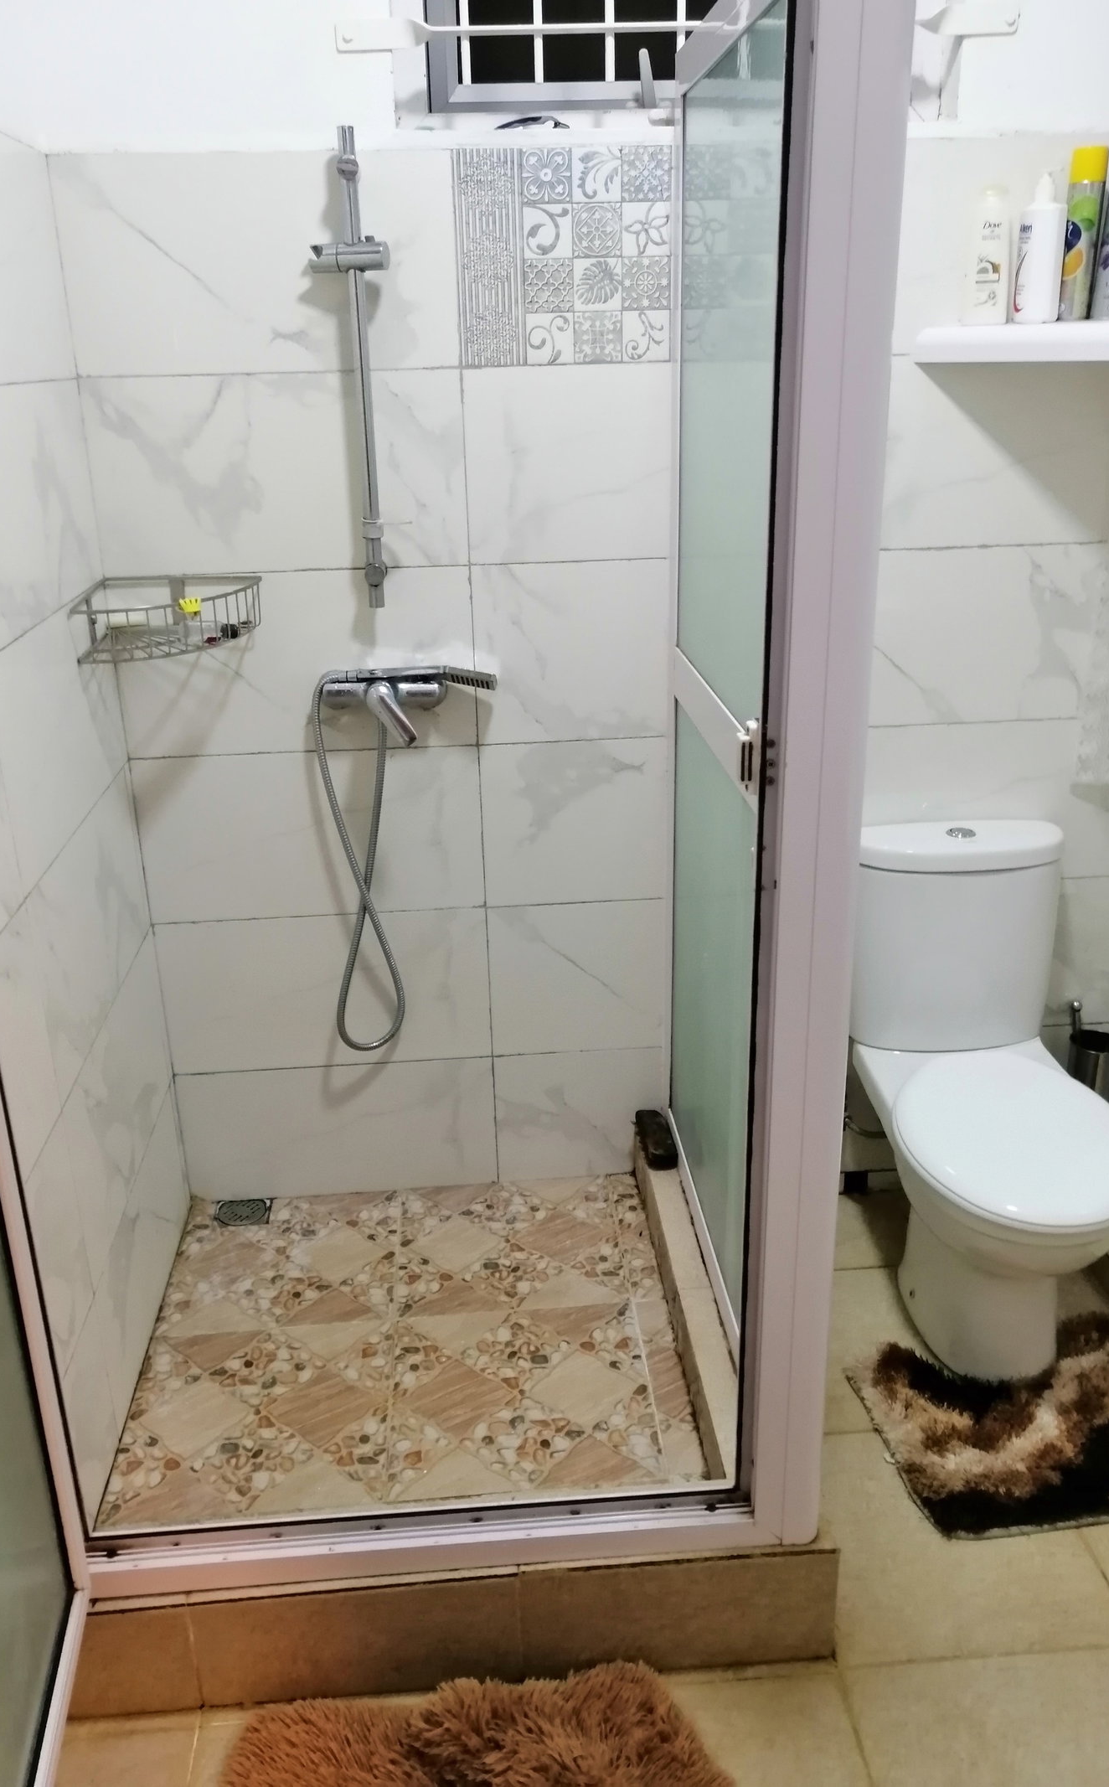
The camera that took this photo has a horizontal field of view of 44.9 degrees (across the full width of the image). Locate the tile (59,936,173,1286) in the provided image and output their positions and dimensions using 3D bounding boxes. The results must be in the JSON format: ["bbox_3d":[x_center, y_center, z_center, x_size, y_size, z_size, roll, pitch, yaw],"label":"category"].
[{"bbox_3d":[-0.692,0.309,2.156,0.010,0.302,0.610,-3,22,-3],"label":"tile"}]

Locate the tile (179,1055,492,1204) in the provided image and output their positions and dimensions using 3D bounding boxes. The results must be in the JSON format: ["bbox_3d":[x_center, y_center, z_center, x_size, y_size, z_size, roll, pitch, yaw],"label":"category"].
[{"bbox_3d":[-0.409,0.448,2.569,0.598,0.281,0.010,-3,22,-3],"label":"tile"}]

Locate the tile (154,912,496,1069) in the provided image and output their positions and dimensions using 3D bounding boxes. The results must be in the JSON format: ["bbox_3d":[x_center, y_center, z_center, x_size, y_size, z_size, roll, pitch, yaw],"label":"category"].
[{"bbox_3d":[-0.415,0.178,2.458,0.595,0.302,0.010,-3,22,-3],"label":"tile"}]

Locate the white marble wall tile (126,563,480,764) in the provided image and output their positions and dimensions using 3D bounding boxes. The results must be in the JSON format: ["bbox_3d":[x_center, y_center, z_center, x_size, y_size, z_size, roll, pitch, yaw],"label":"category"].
[{"bbox_3d":[-0.423,-0.378,2.213,0.583,0.300,0.010,-3,22,-4],"label":"white marble wall tile"}]

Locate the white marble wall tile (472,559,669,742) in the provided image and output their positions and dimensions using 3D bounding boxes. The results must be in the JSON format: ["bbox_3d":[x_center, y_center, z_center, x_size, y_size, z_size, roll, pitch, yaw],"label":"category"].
[{"bbox_3d":[0.101,-0.407,2.257,0.470,0.302,0.010,-3,22,-3],"label":"white marble wall tile"}]

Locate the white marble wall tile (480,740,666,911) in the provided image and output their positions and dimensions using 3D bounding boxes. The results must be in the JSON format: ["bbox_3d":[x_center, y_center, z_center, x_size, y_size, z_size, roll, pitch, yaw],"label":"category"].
[{"bbox_3d":[0.172,-0.129,2.364,0.600,0.300,0.010,-3,22,-4],"label":"white marble wall tile"}]

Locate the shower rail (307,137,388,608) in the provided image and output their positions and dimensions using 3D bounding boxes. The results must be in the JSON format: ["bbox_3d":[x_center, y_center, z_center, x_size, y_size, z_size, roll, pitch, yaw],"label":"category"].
[{"bbox_3d":[-0.292,-0.775,2.030,0.112,0.675,0.080,-3,22,-3],"label":"shower rail"}]

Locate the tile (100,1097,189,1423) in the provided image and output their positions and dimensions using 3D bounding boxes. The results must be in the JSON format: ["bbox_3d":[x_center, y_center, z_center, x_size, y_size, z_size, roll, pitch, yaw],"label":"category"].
[{"bbox_3d":[-0.676,0.573,2.244,0.010,0.272,0.610,-3,22,-4],"label":"tile"}]

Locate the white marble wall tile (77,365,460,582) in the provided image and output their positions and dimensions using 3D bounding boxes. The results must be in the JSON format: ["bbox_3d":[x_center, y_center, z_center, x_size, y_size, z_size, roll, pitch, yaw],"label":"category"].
[{"bbox_3d":[-0.430,-0.655,2.099,0.583,0.300,0.010,-3,22,-4],"label":"white marble wall tile"}]

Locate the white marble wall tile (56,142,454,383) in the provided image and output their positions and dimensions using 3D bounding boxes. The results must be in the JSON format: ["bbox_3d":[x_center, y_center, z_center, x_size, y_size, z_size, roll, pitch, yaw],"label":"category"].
[{"bbox_3d":[-0.436,-0.929,1.986,0.583,0.293,0.010,-3,22,-4],"label":"white marble wall tile"}]

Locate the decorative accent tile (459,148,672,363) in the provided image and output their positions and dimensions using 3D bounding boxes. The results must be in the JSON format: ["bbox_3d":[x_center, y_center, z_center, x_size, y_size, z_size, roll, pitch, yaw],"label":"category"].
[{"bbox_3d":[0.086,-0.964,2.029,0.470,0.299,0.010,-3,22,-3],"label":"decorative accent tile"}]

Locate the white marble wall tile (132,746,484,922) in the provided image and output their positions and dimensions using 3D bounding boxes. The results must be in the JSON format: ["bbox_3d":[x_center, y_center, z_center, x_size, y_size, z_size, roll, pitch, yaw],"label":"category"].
[{"bbox_3d":[-0.417,-0.100,2.326,0.583,0.300,0.010,-3,22,-4],"label":"white marble wall tile"}]

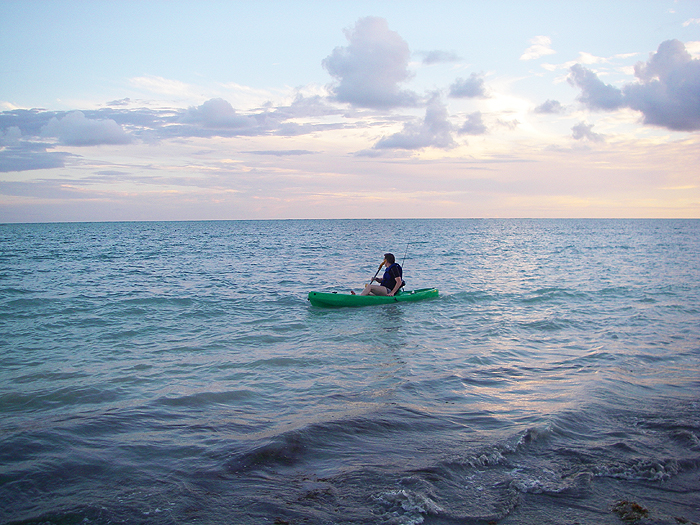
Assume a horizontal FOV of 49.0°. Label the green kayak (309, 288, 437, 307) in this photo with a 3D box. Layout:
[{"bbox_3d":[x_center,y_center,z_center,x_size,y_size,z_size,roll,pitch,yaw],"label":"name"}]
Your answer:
[{"bbox_3d":[0.504,0.712,15.500,2.830,0.350,0.740,-2,3,-22],"label":"green kayak"}]

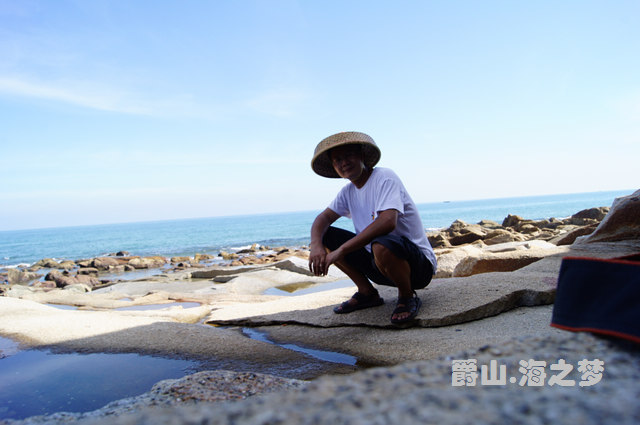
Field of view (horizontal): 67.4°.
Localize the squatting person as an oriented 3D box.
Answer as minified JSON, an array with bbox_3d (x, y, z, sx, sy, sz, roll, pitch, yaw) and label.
[{"bbox_3d":[0.290,0.060,2.560,0.580,0.980,0.740,-4,0,44],"label":"squatting person"}]

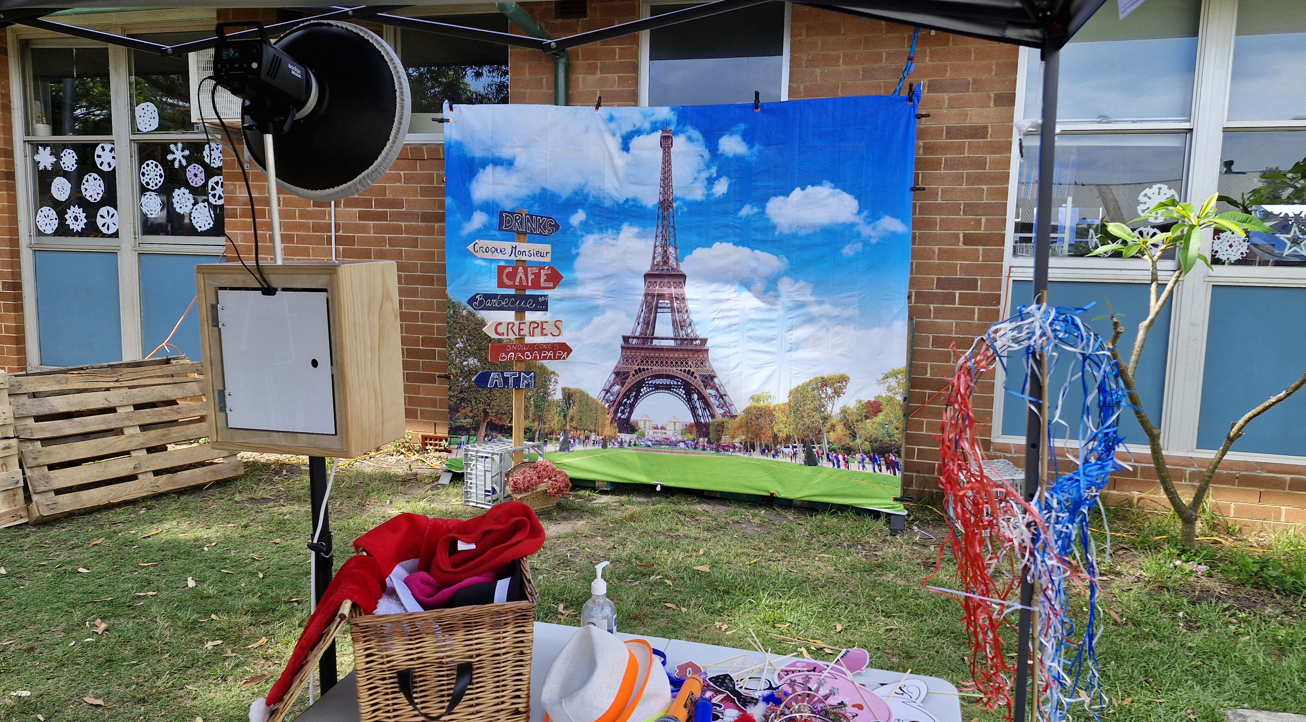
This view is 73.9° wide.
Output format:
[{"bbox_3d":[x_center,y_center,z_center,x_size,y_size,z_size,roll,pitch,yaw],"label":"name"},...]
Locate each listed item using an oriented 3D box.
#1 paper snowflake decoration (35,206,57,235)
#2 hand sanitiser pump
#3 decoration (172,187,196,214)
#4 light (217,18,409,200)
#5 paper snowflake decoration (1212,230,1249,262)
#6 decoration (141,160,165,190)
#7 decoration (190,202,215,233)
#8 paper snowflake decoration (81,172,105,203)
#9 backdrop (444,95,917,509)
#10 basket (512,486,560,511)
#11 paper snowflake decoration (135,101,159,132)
[{"bbox_3d":[-4.785,-1.105,6.839,0.223,0.216,0.010,3,8,14],"label":"paper snowflake decoration"},{"bbox_3d":[-0.112,0.535,1.850,0.076,0.215,0.078,1,8,0],"label":"hand sanitiser pump"},{"bbox_3d":[-3.517,-1.200,6.502,0.202,0.197,0.010,3,8,14],"label":"decoration"},{"bbox_3d":[-0.788,-0.585,1.871,0.420,0.420,0.355,2,1,8],"label":"light"},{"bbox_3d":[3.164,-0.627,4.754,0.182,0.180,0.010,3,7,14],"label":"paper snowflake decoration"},{"bbox_3d":[-3.774,-1.396,6.543,0.214,0.221,0.010,3,8,14],"label":"decoration"},{"bbox_3d":[-3.363,-1.074,6.479,0.208,0.227,0.010,3,8,14],"label":"decoration"},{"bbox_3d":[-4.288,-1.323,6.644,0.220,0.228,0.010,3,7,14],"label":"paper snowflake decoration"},{"bbox_3d":[0.054,-0.340,4.858,2.680,2.200,0.060,3,7,14],"label":"backdrop"},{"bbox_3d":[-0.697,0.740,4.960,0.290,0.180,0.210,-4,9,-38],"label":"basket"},{"bbox_3d":[-3.765,-1.816,6.462,0.212,0.223,0.010,3,8,14],"label":"paper snowflake decoration"}]

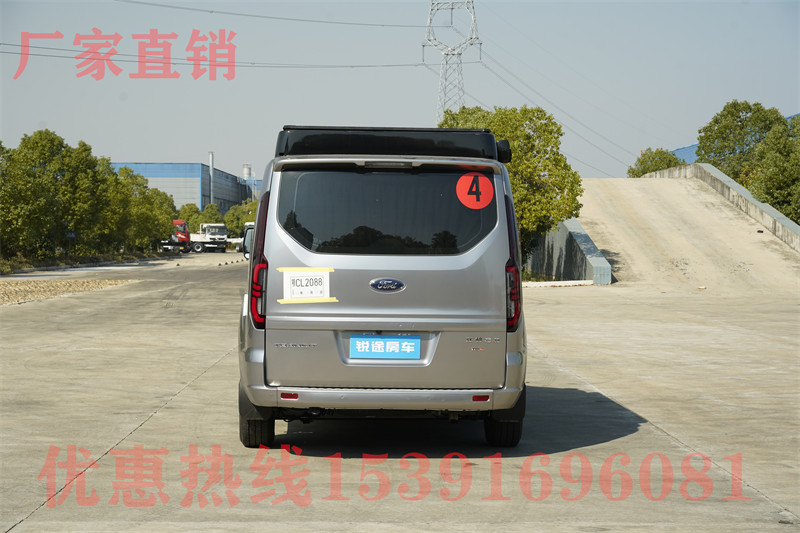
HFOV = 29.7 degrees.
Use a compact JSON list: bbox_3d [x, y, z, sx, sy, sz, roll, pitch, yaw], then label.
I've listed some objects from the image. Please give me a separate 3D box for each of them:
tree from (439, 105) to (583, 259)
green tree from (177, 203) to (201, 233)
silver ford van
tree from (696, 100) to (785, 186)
[{"bbox_3d":[3.840,-2.560,52.500,5.000,6.100,4.900,0,1,0],"label":"tree"},{"bbox_3d":[-23.970,-4.470,172.000,3.500,5.600,3.500,0,1,0],"label":"green tree"},{"bbox_3d":[-0.165,0.125,11.900,2.070,2.160,5.000,0,1,-2],"label":"silver ford van"},{"bbox_3d":[17.630,-4.200,78.000,5.100,8.300,5.100,0,1,0],"label":"tree"}]

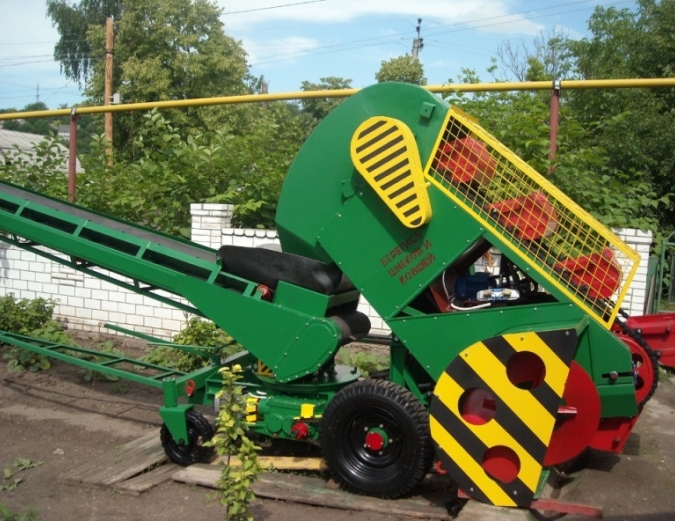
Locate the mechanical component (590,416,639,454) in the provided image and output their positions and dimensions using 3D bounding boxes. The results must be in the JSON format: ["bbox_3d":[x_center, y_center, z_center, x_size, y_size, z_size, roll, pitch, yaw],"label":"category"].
[{"bbox_3d":[1.676,1.059,4.250,0.260,0.220,0.180,4,5,25],"label":"mechanical component"}]

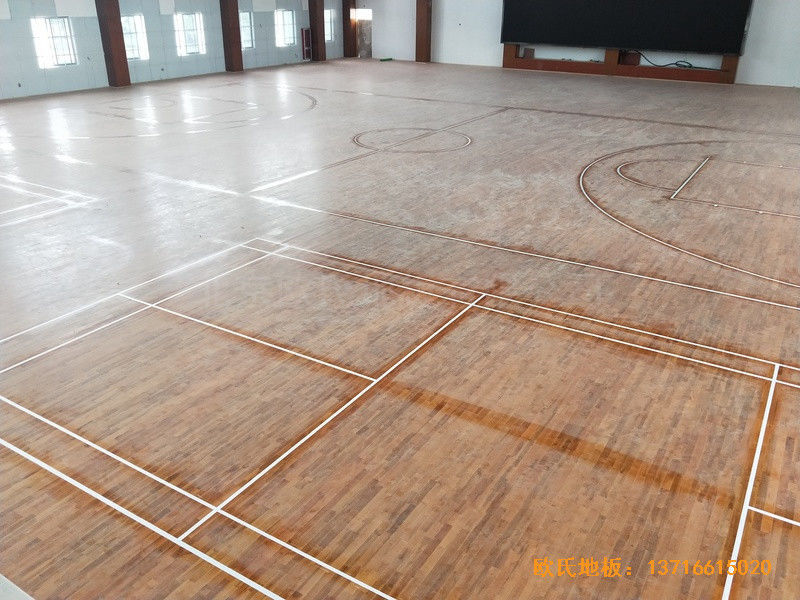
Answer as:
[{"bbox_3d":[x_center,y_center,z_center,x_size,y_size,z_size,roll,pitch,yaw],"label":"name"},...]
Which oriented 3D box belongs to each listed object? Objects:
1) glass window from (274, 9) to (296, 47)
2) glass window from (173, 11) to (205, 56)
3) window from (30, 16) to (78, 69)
[{"bbox_3d":[-7.225,-17.169,36.524,0.150,2.050,1.900,15,29,28],"label":"glass window"},{"bbox_3d":[-11.265,-14.276,31.069,0.150,2.020,1.850,15,29,28],"label":"glass window"},{"bbox_3d":[-15.077,-11.269,25.258,0.150,1.950,1.750,15,29,28],"label":"window"}]

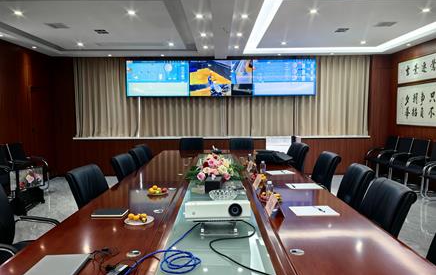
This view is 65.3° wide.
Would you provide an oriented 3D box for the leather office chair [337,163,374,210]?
[{"bbox_3d":[1.094,0.751,3.253,0.620,0.940,0.570,0,4,0],"label":"leather office chair"}]

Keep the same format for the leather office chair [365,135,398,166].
[{"bbox_3d":[3.642,0.440,7.503,0.600,0.920,0.560,0,4,0],"label":"leather office chair"}]

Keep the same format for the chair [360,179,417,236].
[{"bbox_3d":[1.074,0.803,2.535,0.620,0.940,0.570,0,4,0],"label":"chair"}]

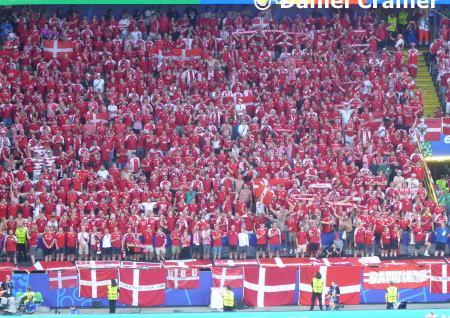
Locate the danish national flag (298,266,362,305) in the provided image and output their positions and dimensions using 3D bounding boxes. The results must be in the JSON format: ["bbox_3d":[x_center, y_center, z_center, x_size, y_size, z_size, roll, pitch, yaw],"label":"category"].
[{"bbox_3d":[4.734,5.685,187.915,2.820,1.720,0.060,-1,9,-11],"label":"danish national flag"}]

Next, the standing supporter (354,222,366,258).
[{"bbox_3d":[6.175,3.822,191.142,0.550,1.800,0.350,0,8,-10],"label":"standing supporter"}]

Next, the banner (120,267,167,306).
[{"bbox_3d":[-3.678,5.707,186.290,2.120,1.620,0.060,-1,9,-11],"label":"banner"}]

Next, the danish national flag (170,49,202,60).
[{"bbox_3d":[-1.801,-4.875,201.167,1.430,0.850,0.080,0,8,-10],"label":"danish national flag"}]

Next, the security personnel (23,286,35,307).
[{"bbox_3d":[-9.112,6.764,194.711,0.570,1.720,0.380,-1,10,-8],"label":"security personnel"}]

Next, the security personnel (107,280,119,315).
[{"bbox_3d":[-4.996,6.190,186.500,0.540,1.700,0.350,0,8,-5],"label":"security personnel"}]

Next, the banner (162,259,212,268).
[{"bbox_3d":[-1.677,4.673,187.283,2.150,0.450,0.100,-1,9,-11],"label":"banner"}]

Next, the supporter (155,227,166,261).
[{"bbox_3d":[-2.957,3.993,192.000,0.540,1.720,0.360,2,8,5],"label":"supporter"}]

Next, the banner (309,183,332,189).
[{"bbox_3d":[4.469,1.254,196.000,1.120,0.250,0.120,0,8,-11],"label":"banner"}]

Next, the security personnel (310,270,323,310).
[{"bbox_3d":[4.129,5.970,189.000,0.560,1.750,0.360,0,8,-8],"label":"security personnel"}]

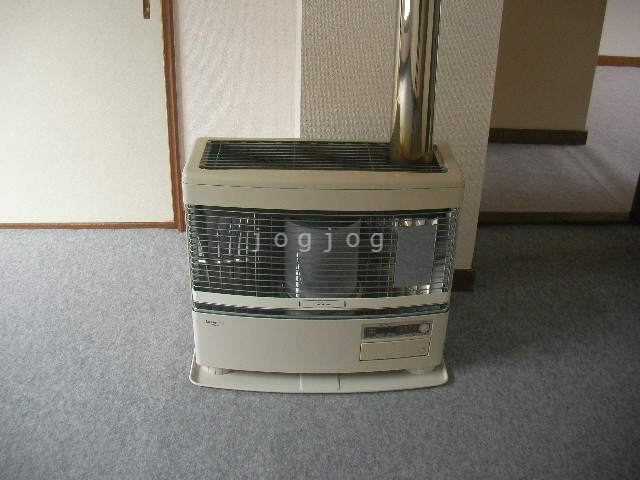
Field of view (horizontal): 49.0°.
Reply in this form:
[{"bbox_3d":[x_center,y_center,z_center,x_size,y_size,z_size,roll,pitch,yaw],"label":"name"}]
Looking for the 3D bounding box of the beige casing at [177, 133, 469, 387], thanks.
[{"bbox_3d":[0.003,0.064,1.957,0.710,0.580,0.410,1,23,-2],"label":"beige casing"}]

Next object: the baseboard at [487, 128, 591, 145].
[{"bbox_3d":[1.216,-0.577,3.947,0.600,0.082,0.018,0,24,-4],"label":"baseboard"}]

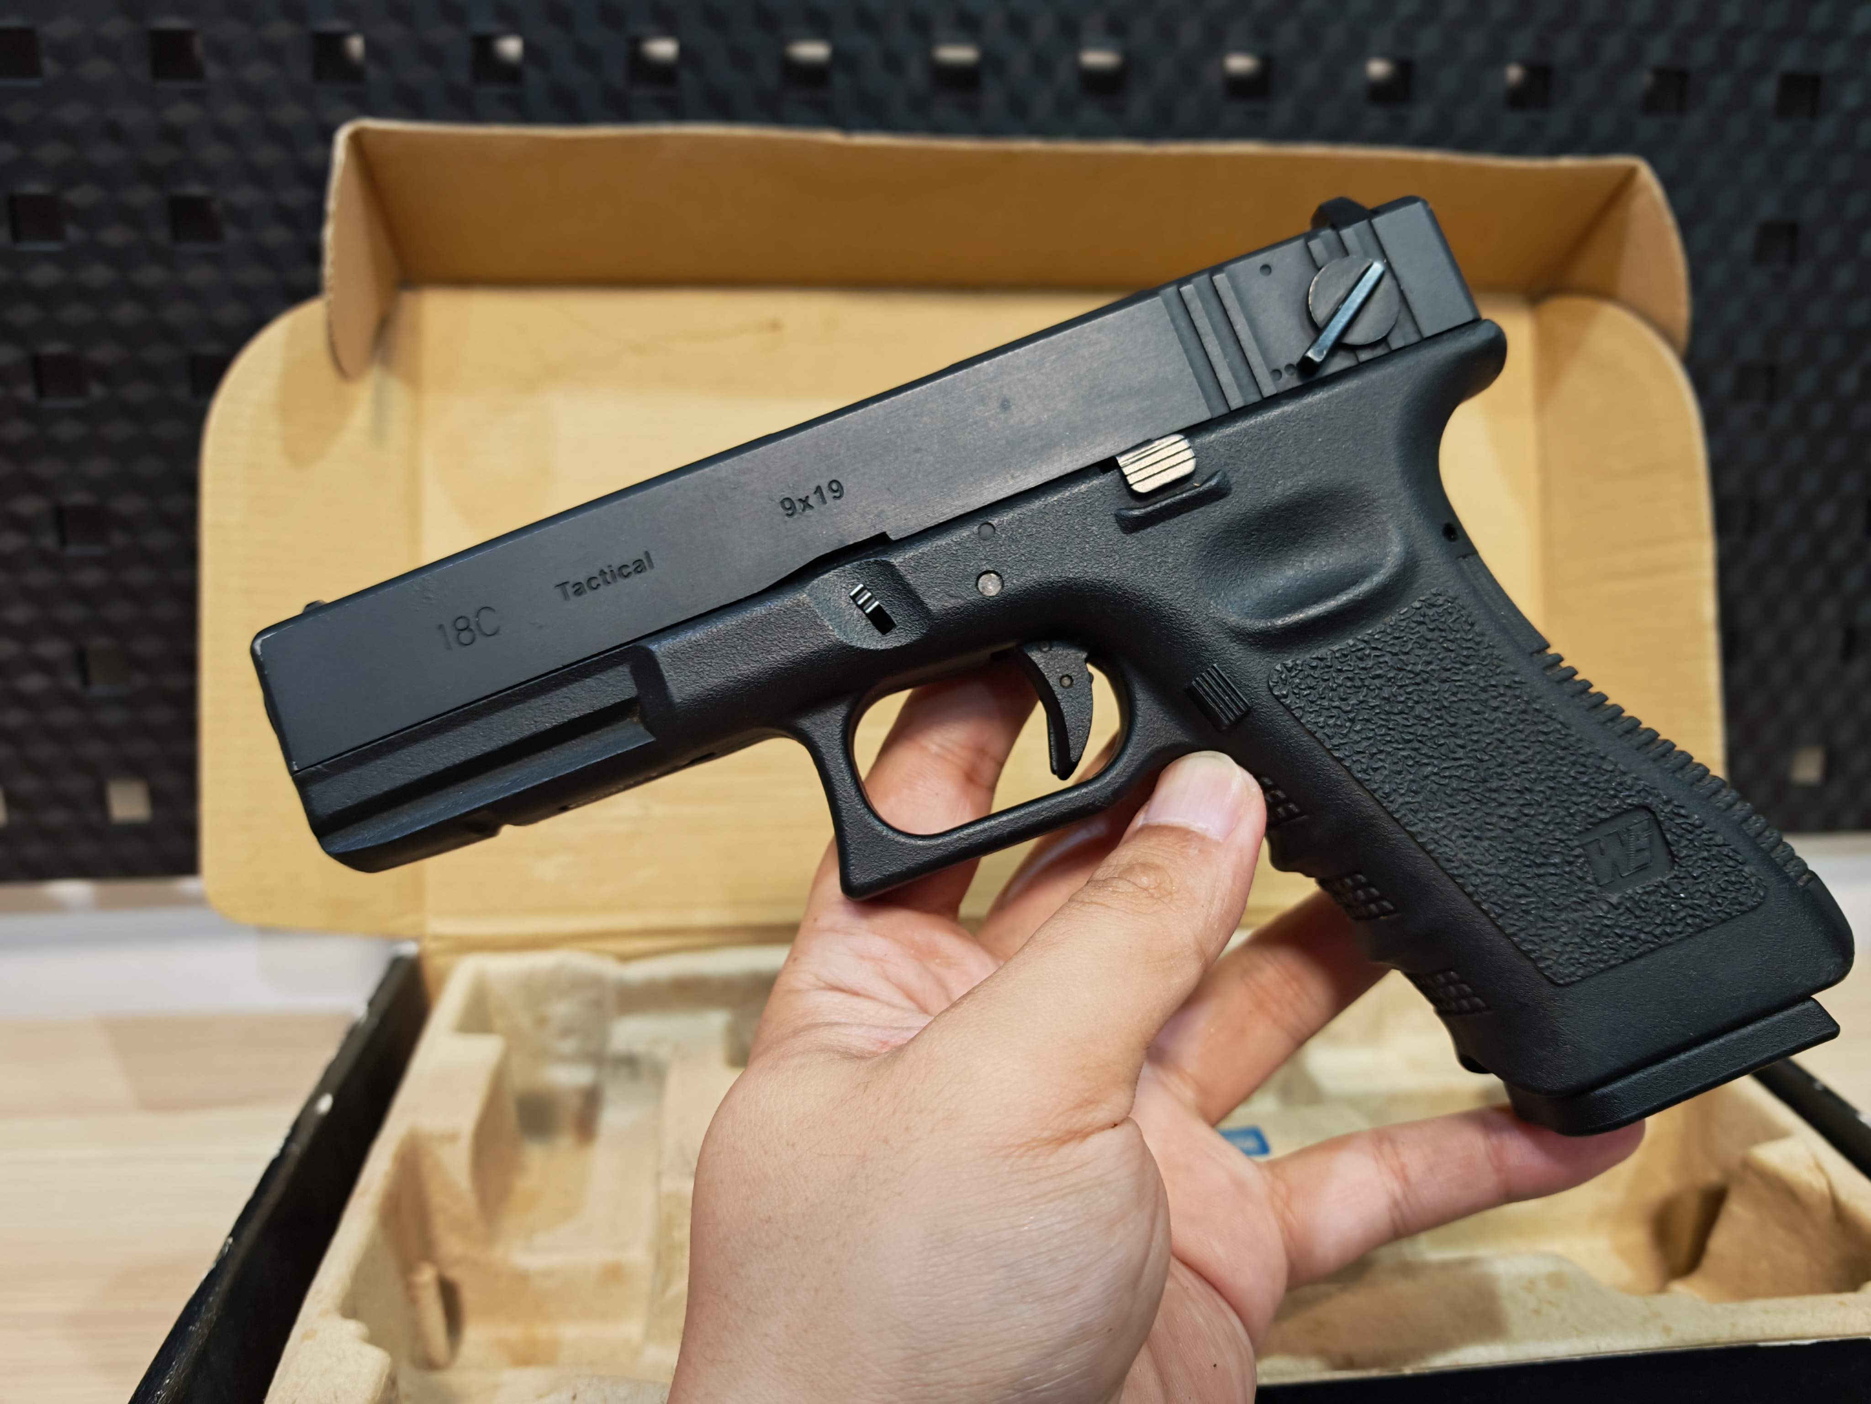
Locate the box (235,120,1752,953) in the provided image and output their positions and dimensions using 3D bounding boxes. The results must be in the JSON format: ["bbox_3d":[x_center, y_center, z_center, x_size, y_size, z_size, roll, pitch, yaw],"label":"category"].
[{"bbox_3d":[0.019,-0.030,0.304,0.382,0.181,0.043,-1,0,-6],"label":"box"}]

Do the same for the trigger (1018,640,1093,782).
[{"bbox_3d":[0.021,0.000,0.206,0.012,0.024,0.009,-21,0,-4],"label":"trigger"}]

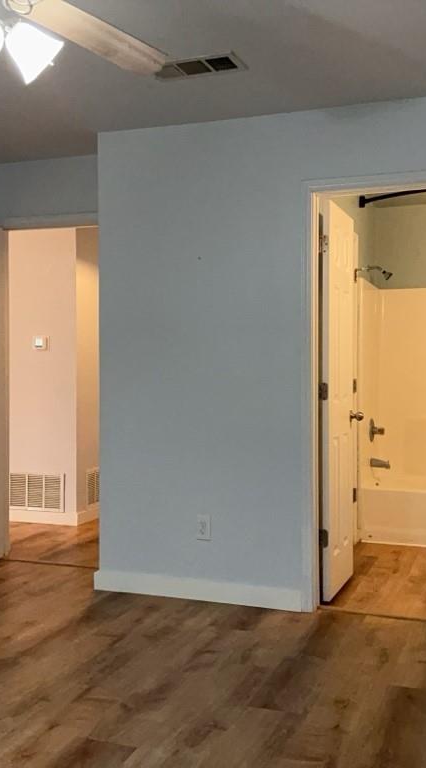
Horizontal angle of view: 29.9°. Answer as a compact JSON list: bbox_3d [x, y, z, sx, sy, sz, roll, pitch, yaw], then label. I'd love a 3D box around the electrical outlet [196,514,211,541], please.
[{"bbox_3d":[-0.048,0.740,4.094,0.080,0.128,0.016,1,1,21],"label":"electrical outlet"}]

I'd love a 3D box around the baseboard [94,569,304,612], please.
[{"bbox_3d":[-0.099,1.061,4.112,1.159,0.105,0.020,1,1,21],"label":"baseboard"}]

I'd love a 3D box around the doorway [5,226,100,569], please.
[{"bbox_3d":[-0.898,0.081,4.821,0.780,2.036,0.130,1,1,21],"label":"doorway"}]

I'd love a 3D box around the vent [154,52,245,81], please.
[{"bbox_3d":[-0.079,-1.304,3.307,0.401,0.022,0.205,1,1,21],"label":"vent"}]

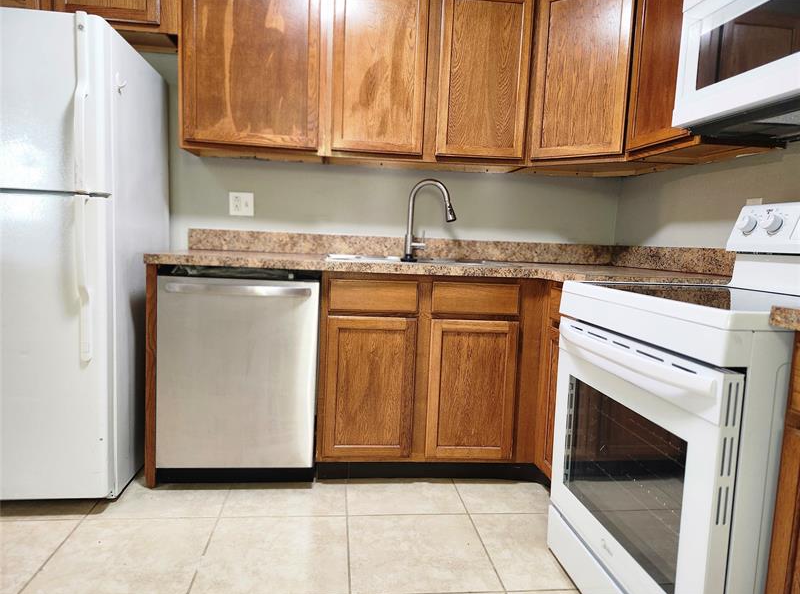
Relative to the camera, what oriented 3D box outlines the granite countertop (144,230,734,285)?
[{"bbox_3d":[0.116,-0.179,2.246,2.177,0.148,0.960,2,6,-6],"label":"granite countertop"}]

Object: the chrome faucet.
[{"bbox_3d":[0.148,-0.371,2.581,0.261,0.395,0.073,4,6,14],"label":"chrome faucet"}]

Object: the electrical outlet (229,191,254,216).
[{"bbox_3d":[-0.773,-0.453,2.602,0.115,0.113,0.012,2,6,-6],"label":"electrical outlet"}]

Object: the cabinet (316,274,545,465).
[{"bbox_3d":[0.099,0.278,2.459,0.923,0.803,0.628,2,6,-6],"label":"cabinet"}]

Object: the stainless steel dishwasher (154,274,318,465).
[{"bbox_3d":[-0.658,0.285,2.333,0.600,0.780,0.620,2,6,-6],"label":"stainless steel dishwasher"}]

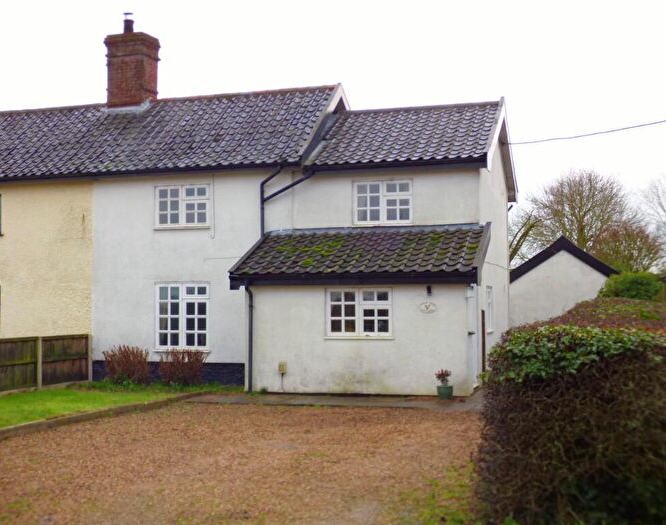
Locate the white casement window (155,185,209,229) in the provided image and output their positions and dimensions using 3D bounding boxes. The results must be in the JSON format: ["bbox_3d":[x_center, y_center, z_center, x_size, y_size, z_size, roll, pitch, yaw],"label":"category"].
[{"bbox_3d":[-3.176,-1.151,20.485,1.284,0.932,0.120,-1,-3,18],"label":"white casement window"}]

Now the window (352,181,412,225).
[{"bbox_3d":[0.977,-1.162,19.141,1.194,0.867,0.100,-1,-3,18],"label":"window"}]

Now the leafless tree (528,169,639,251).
[{"bbox_3d":[11.620,-0.263,44.793,5.200,8.200,5.200,-1,-3,18],"label":"leafless tree"}]

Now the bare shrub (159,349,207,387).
[{"bbox_3d":[-3.147,2.175,20.200,0.880,0.800,0.700,-1,-3,18],"label":"bare shrub"}]

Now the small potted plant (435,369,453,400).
[{"bbox_3d":[1.931,2.108,16.800,0.290,0.530,0.280,-1,-3,18],"label":"small potted plant"}]

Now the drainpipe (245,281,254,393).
[{"bbox_3d":[-1.569,1.407,18.193,0.103,2.062,0.260,-1,-3,18],"label":"drainpipe"}]

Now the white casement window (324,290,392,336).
[{"bbox_3d":[0.456,0.904,17.550,1.220,0.870,0.120,-1,-3,18],"label":"white casement window"}]

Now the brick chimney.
[{"bbox_3d":[-4.973,-4.942,24.000,1.100,2.250,0.880,-1,-3,18],"label":"brick chimney"}]

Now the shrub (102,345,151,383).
[{"bbox_3d":[-4.283,2.149,20.063,1.027,0.824,0.840,-1,-3,18],"label":"shrub"}]

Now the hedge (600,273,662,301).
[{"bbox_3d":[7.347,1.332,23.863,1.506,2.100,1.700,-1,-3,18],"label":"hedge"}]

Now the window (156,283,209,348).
[{"bbox_3d":[-3.244,1.140,20.900,1.250,1.410,0.120,-1,-3,18],"label":"window"}]

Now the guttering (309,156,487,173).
[{"bbox_3d":[1.222,-1.892,18.832,3.513,0.132,0.120,-1,-3,18],"label":"guttering"}]

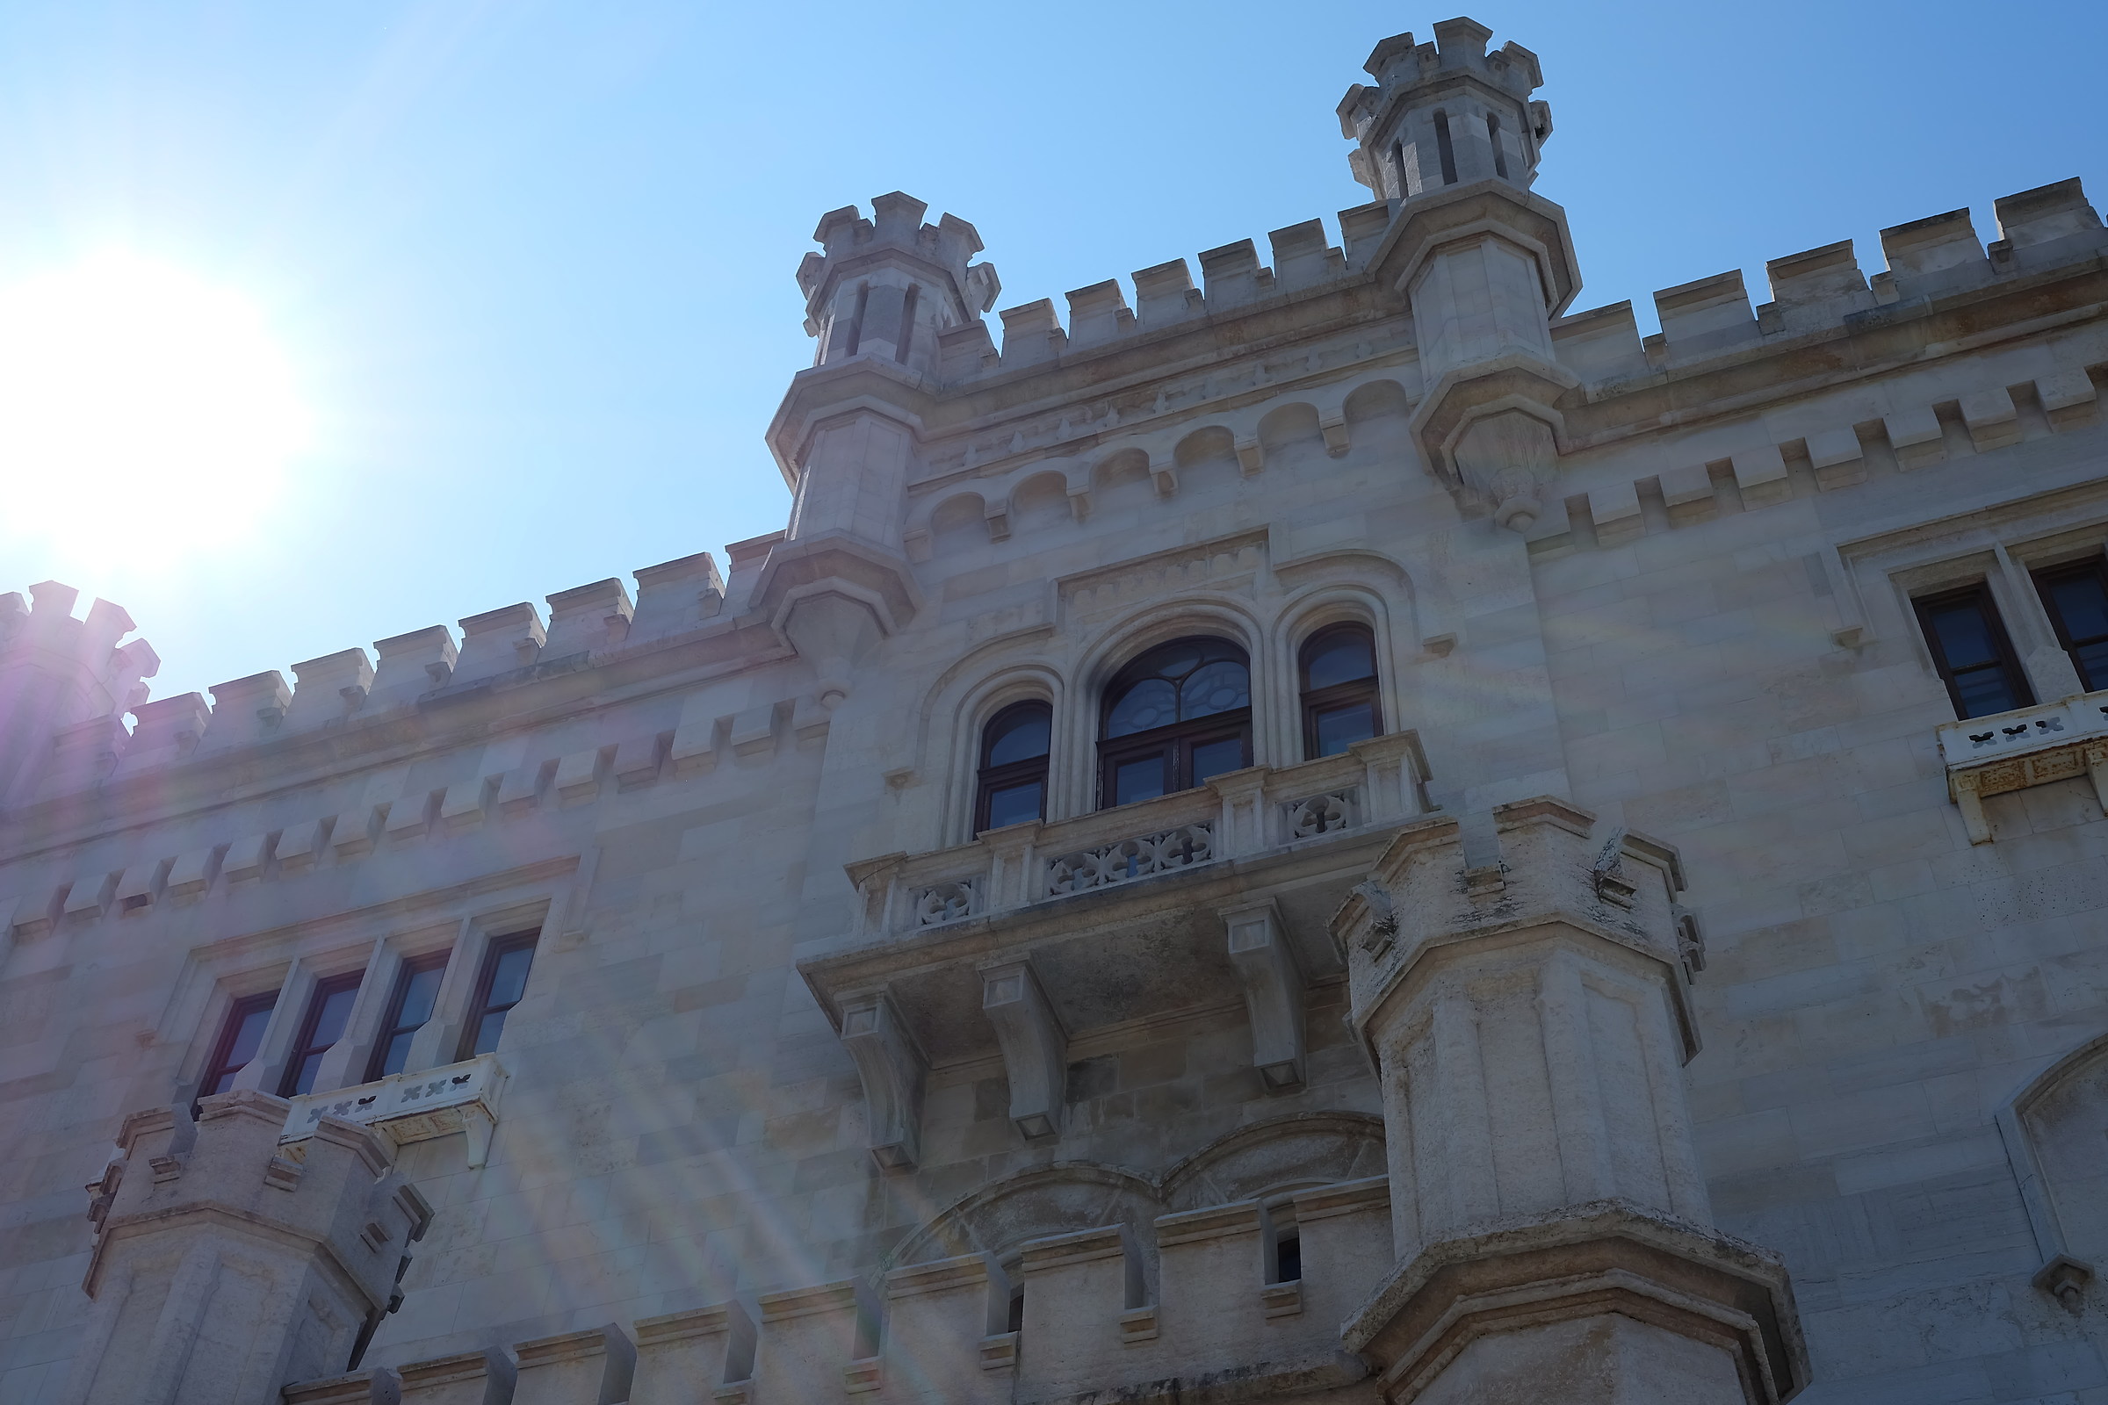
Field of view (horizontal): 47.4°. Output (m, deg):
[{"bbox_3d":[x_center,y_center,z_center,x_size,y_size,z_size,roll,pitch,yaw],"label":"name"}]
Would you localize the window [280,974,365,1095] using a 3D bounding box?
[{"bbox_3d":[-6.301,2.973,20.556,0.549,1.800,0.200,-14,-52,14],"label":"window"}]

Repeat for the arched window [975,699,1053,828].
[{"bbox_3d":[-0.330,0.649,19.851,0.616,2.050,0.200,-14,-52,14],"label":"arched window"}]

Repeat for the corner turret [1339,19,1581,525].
[{"bbox_3d":[3.939,-3.736,22.173,2.064,7.248,2.064,-14,-52,14],"label":"corner turret"}]

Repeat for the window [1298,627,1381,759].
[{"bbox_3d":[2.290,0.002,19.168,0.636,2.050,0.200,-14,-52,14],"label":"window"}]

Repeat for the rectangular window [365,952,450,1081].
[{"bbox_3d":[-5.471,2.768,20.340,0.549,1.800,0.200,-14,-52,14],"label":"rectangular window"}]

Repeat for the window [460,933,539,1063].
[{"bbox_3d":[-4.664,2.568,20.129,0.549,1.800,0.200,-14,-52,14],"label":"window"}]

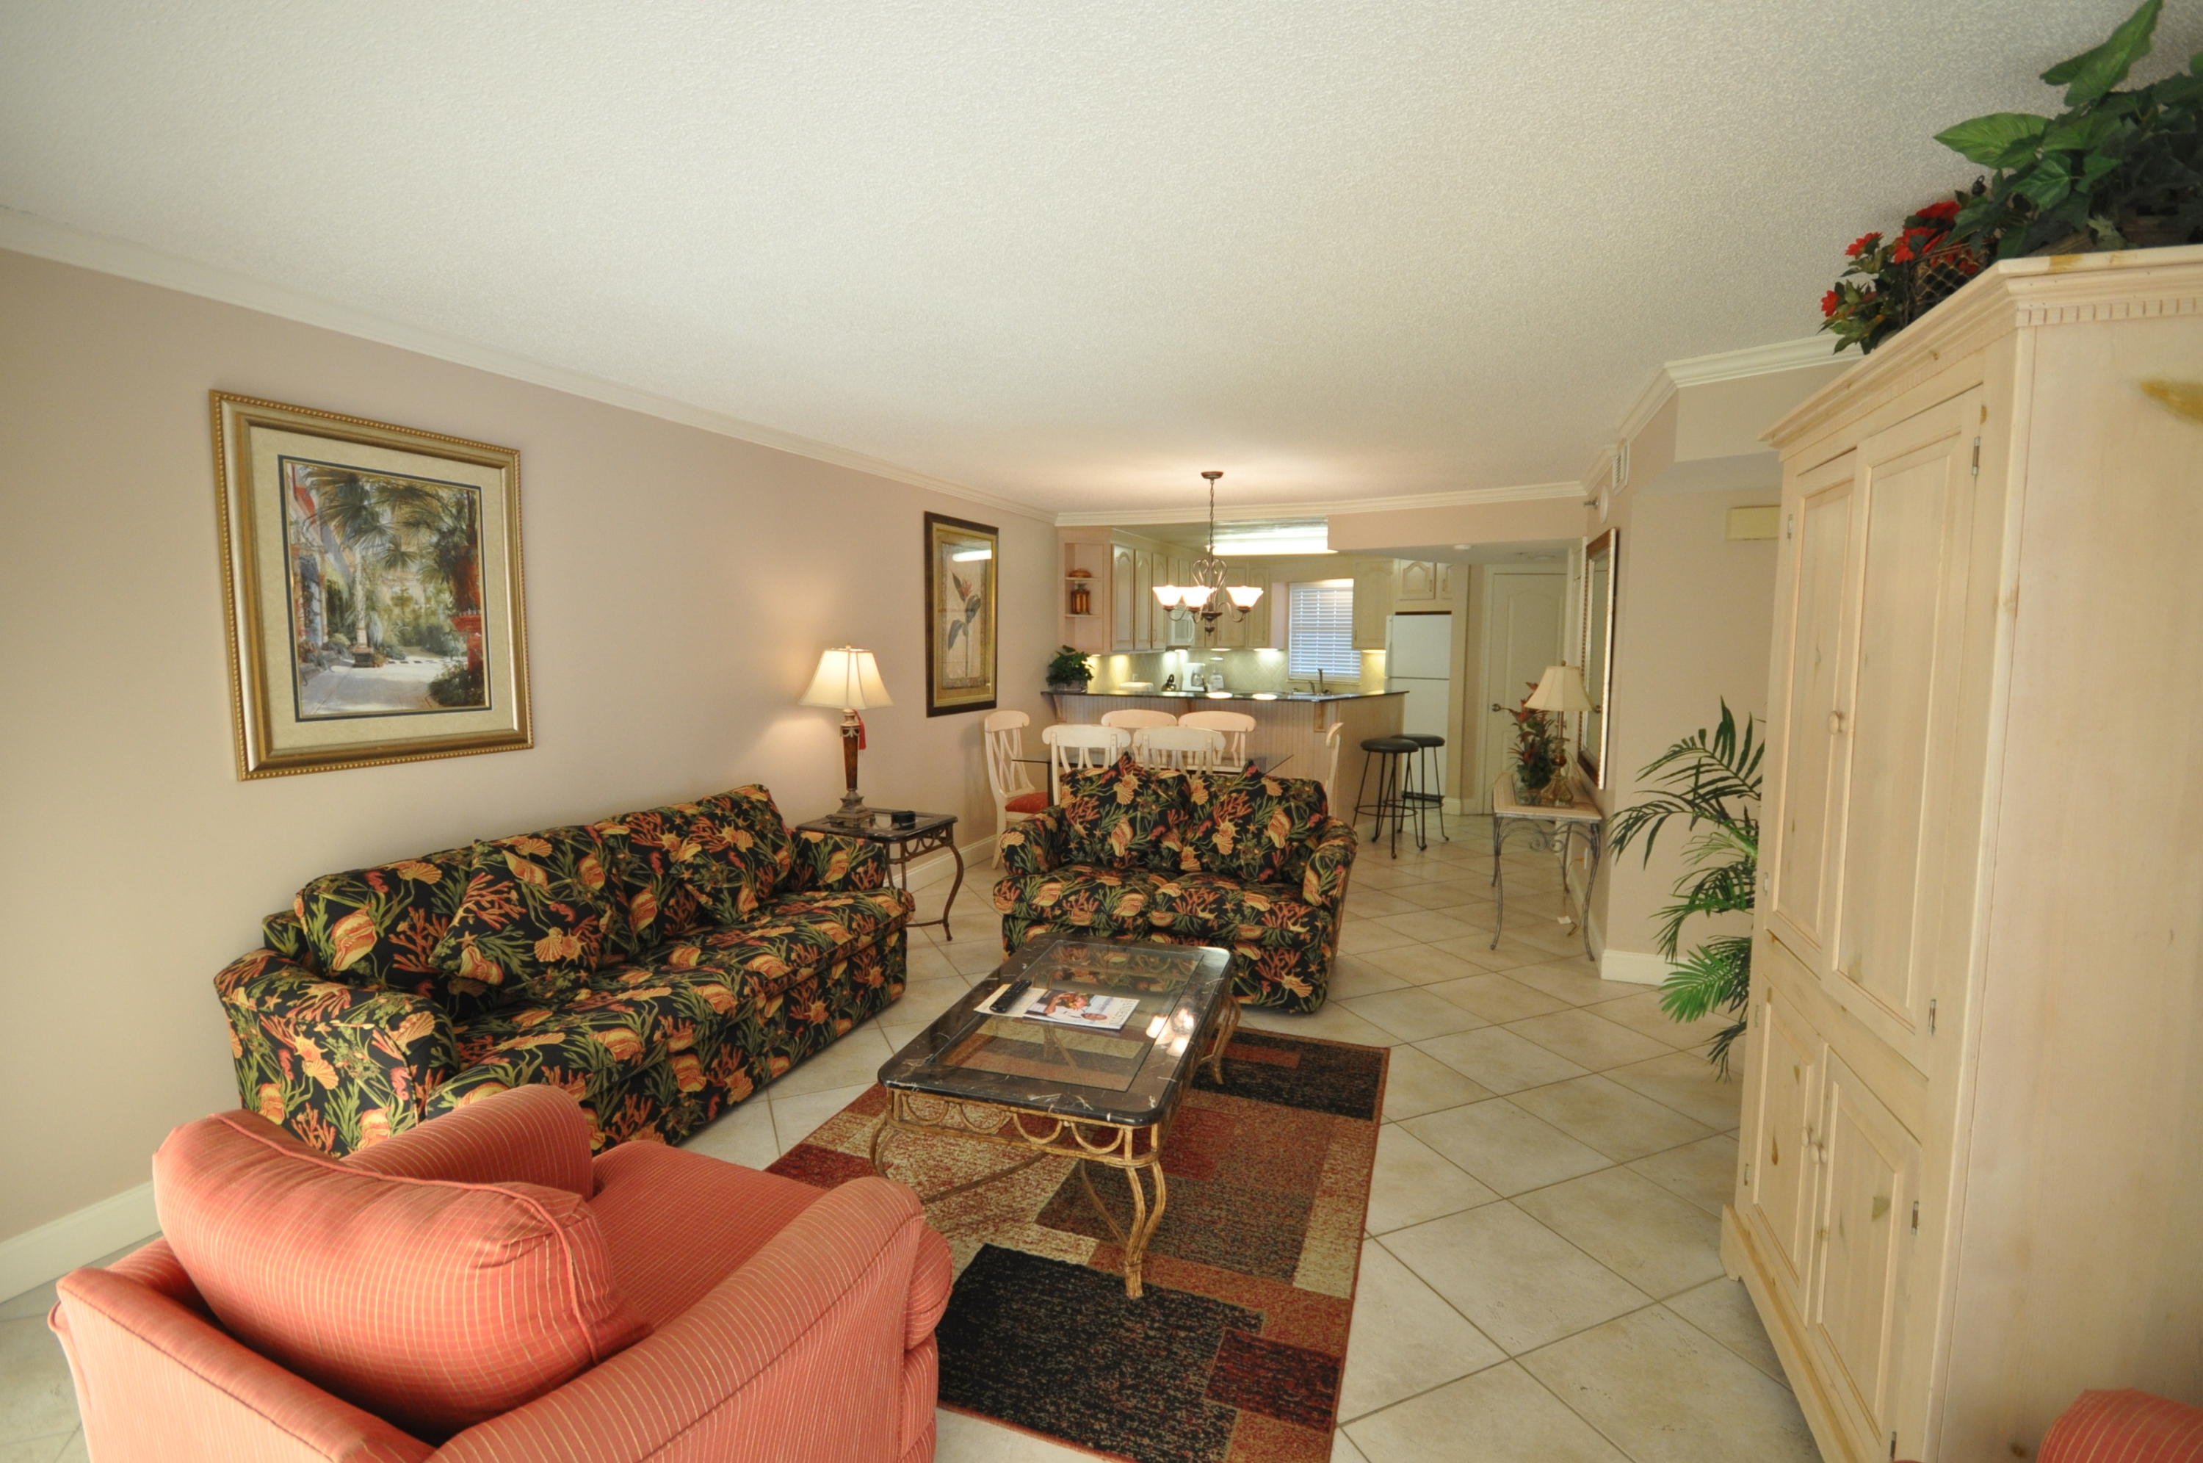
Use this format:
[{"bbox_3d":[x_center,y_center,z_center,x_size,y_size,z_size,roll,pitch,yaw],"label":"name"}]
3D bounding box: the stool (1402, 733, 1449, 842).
[{"bbox_3d":[2.329,0.429,6.790,0.410,0.765,0.410,2,6,21],"label":"stool"}]

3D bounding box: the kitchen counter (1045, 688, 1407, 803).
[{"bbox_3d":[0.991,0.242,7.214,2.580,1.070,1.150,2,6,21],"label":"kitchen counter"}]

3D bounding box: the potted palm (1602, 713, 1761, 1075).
[{"bbox_3d":[2.081,0.469,2.922,0.880,1.406,0.880,2,6,22],"label":"potted palm"}]

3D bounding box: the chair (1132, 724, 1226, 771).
[{"bbox_3d":[0.516,0.445,5.328,0.510,1.019,0.560,2,6,22],"label":"chair"}]

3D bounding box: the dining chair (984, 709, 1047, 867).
[{"bbox_3d":[-0.397,0.374,6.104,0.560,1.019,0.510,2,6,22],"label":"dining chair"}]

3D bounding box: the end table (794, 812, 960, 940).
[{"bbox_3d":[-1.075,0.737,4.415,0.564,0.603,0.564,2,6,22],"label":"end table"}]

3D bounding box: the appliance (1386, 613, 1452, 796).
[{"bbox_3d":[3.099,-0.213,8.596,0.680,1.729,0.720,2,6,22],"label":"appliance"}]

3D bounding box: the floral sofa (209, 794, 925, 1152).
[{"bbox_3d":[-1.525,0.751,3.027,0.900,0.860,1.920,2,6,21],"label":"floral sofa"}]

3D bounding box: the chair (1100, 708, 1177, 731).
[{"bbox_3d":[0.167,0.364,6.326,0.540,1.000,0.540,2,6,21],"label":"chair"}]

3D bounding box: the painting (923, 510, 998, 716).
[{"bbox_3d":[-0.875,-0.729,5.867,0.040,1.230,0.880,2,6,21],"label":"painting"}]

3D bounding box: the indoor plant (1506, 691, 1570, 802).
[{"bbox_3d":[2.199,0.069,4.629,0.330,0.603,0.320,2,6,22],"label":"indoor plant"}]

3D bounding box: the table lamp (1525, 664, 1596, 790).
[{"bbox_3d":[2.300,0.000,4.597,0.320,0.700,0.320,2,6,21],"label":"table lamp"}]

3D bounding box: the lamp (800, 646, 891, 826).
[{"bbox_3d":[-1.219,0.020,4.371,0.370,0.847,0.370,2,6,22],"label":"lamp"}]

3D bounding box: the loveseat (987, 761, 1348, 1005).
[{"bbox_3d":[0.372,0.643,4.200,1.530,0.840,0.900,2,6,21],"label":"loveseat"}]

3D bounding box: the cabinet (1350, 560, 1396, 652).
[{"bbox_3d":[2.634,-1.200,8.829,0.400,0.818,0.310,2,6,22],"label":"cabinet"}]

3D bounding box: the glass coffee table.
[{"bbox_3d":[-0.053,0.989,2.636,0.705,0.423,1.144,1,5,15],"label":"glass coffee table"}]

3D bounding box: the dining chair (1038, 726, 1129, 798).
[{"bbox_3d":[-0.003,0.441,5.516,0.540,1.000,0.540,2,6,21],"label":"dining chair"}]

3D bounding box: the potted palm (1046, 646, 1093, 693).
[{"bbox_3d":[-0.238,-0.466,6.944,0.340,0.359,0.340,0,5,0],"label":"potted palm"}]

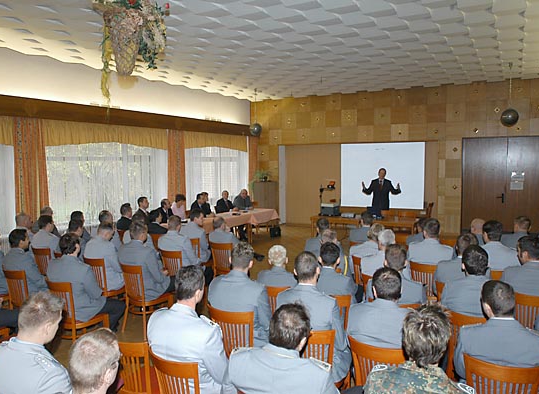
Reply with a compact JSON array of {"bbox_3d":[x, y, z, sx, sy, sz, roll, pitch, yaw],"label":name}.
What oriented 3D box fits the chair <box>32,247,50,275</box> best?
[{"bbox_3d":[-3.098,1.116,5.955,0.450,0.870,0.500,2,6,29],"label":"chair"}]

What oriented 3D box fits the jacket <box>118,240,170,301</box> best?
[{"bbox_3d":[-1.436,0.841,4.761,0.500,0.710,0.420,3,6,30],"label":"jacket"}]

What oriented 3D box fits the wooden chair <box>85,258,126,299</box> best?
[{"bbox_3d":[-1.928,1.147,5.003,0.440,0.880,0.520,3,5,37],"label":"wooden chair"}]

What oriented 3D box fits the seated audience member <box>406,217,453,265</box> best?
[{"bbox_3d":[1.905,0.907,4.899,0.530,1.320,0.740,2,5,20],"label":"seated audience member"}]

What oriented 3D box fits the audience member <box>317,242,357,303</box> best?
[{"bbox_3d":[0.604,1.018,3.762,0.520,1.290,0.820,1,5,22],"label":"audience member"}]

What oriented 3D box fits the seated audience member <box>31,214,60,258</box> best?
[{"bbox_3d":[-2.974,0.897,6.008,0.530,1.330,0.800,3,6,31],"label":"seated audience member"}]

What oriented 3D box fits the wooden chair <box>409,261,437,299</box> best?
[{"bbox_3d":[1.871,1.142,4.794,0.450,0.870,0.500,2,5,22],"label":"wooden chair"}]

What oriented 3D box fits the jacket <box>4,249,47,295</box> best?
[{"bbox_3d":[-2.716,0.889,4.749,0.510,0.700,0.430,3,6,31],"label":"jacket"}]

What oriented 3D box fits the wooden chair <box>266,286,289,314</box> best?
[{"bbox_3d":[0.188,1.253,4.091,0.450,0.870,0.500,2,6,29],"label":"wooden chair"}]

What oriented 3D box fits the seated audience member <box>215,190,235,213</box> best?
[{"bbox_3d":[-1.005,0.495,10.274,0.800,1.280,0.520,3,7,35],"label":"seated audience member"}]

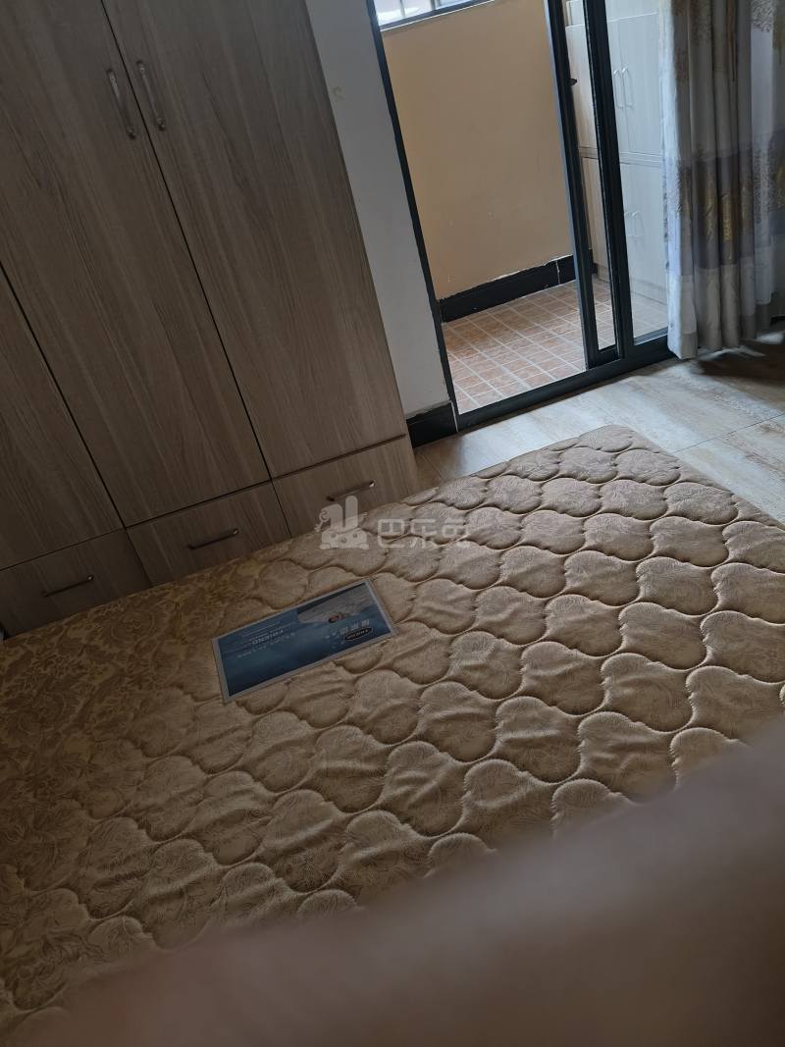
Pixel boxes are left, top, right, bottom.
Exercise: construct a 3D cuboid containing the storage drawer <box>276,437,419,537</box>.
[{"bbox_3d":[-0.161,-0.168,2.155,0.350,0.205,0.440,-19,31,-7],"label":"storage drawer"}]

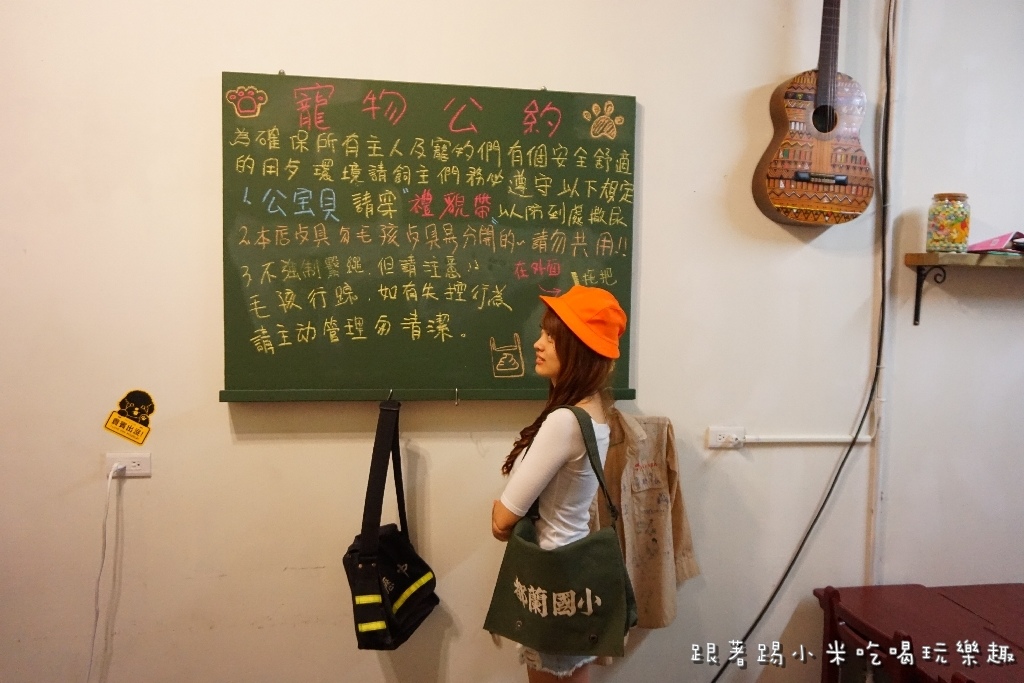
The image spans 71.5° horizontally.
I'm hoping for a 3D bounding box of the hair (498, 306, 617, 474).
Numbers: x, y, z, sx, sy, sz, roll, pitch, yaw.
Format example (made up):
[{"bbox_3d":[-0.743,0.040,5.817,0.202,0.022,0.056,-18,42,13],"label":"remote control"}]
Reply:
[{"bbox_3d":[0.114,0.120,1.820,0.280,0.430,0.220,1,3,9],"label":"hair"}]

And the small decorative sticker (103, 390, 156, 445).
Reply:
[{"bbox_3d":[-1.097,0.216,2.048,0.140,0.164,0.005,0,3,-9],"label":"small decorative sticker"}]

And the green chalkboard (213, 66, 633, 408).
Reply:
[{"bbox_3d":[-0.220,-0.291,2.100,1.210,0.926,0.080,0,3,-9],"label":"green chalkboard"}]

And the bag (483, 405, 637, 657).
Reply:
[{"bbox_3d":[0.115,0.437,1.690,0.330,0.560,0.170,2,3,15],"label":"bag"}]

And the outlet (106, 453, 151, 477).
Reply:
[{"bbox_3d":[-1.100,0.353,2.048,0.118,0.069,0.020,0,3,-9],"label":"outlet"}]

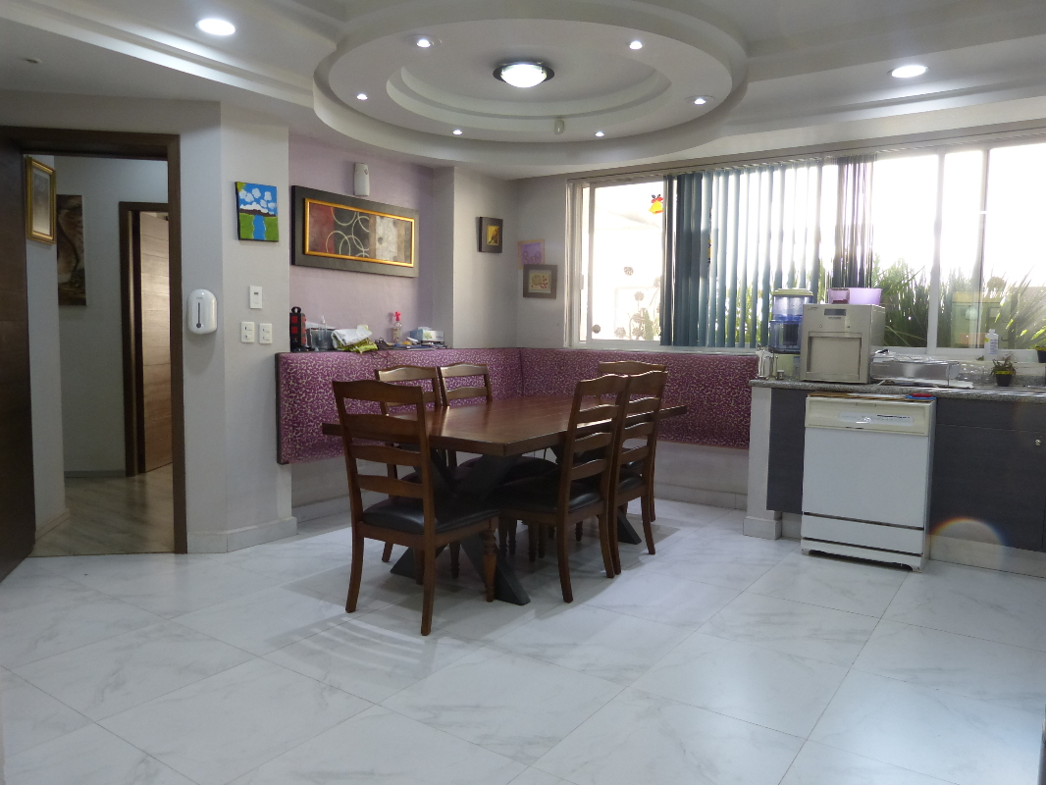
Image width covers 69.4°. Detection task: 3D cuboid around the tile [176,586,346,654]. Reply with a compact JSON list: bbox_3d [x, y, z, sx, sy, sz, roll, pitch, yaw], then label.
[{"bbox_3d":[-1.043,0.950,3.211,0.600,0.012,0.600,4,5,35],"label":"tile"}]

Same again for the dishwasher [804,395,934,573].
[{"bbox_3d":[1.993,0.466,4.293,0.605,0.875,0.620,4,5,35],"label":"dishwasher"}]

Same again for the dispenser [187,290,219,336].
[{"bbox_3d":[-1.682,-0.422,3.961,0.130,0.240,0.105,0,4,-8],"label":"dispenser"}]

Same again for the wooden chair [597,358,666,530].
[{"bbox_3d":[0.555,0.331,4.802,0.480,1.025,0.580,4,5,35],"label":"wooden chair"}]

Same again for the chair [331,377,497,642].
[{"bbox_3d":[-0.442,0.441,3.272,0.490,1.014,0.580,4,5,35],"label":"chair"}]

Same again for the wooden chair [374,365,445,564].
[{"bbox_3d":[-0.421,0.385,4.028,0.580,1.016,0.490,4,5,35],"label":"wooden chair"}]

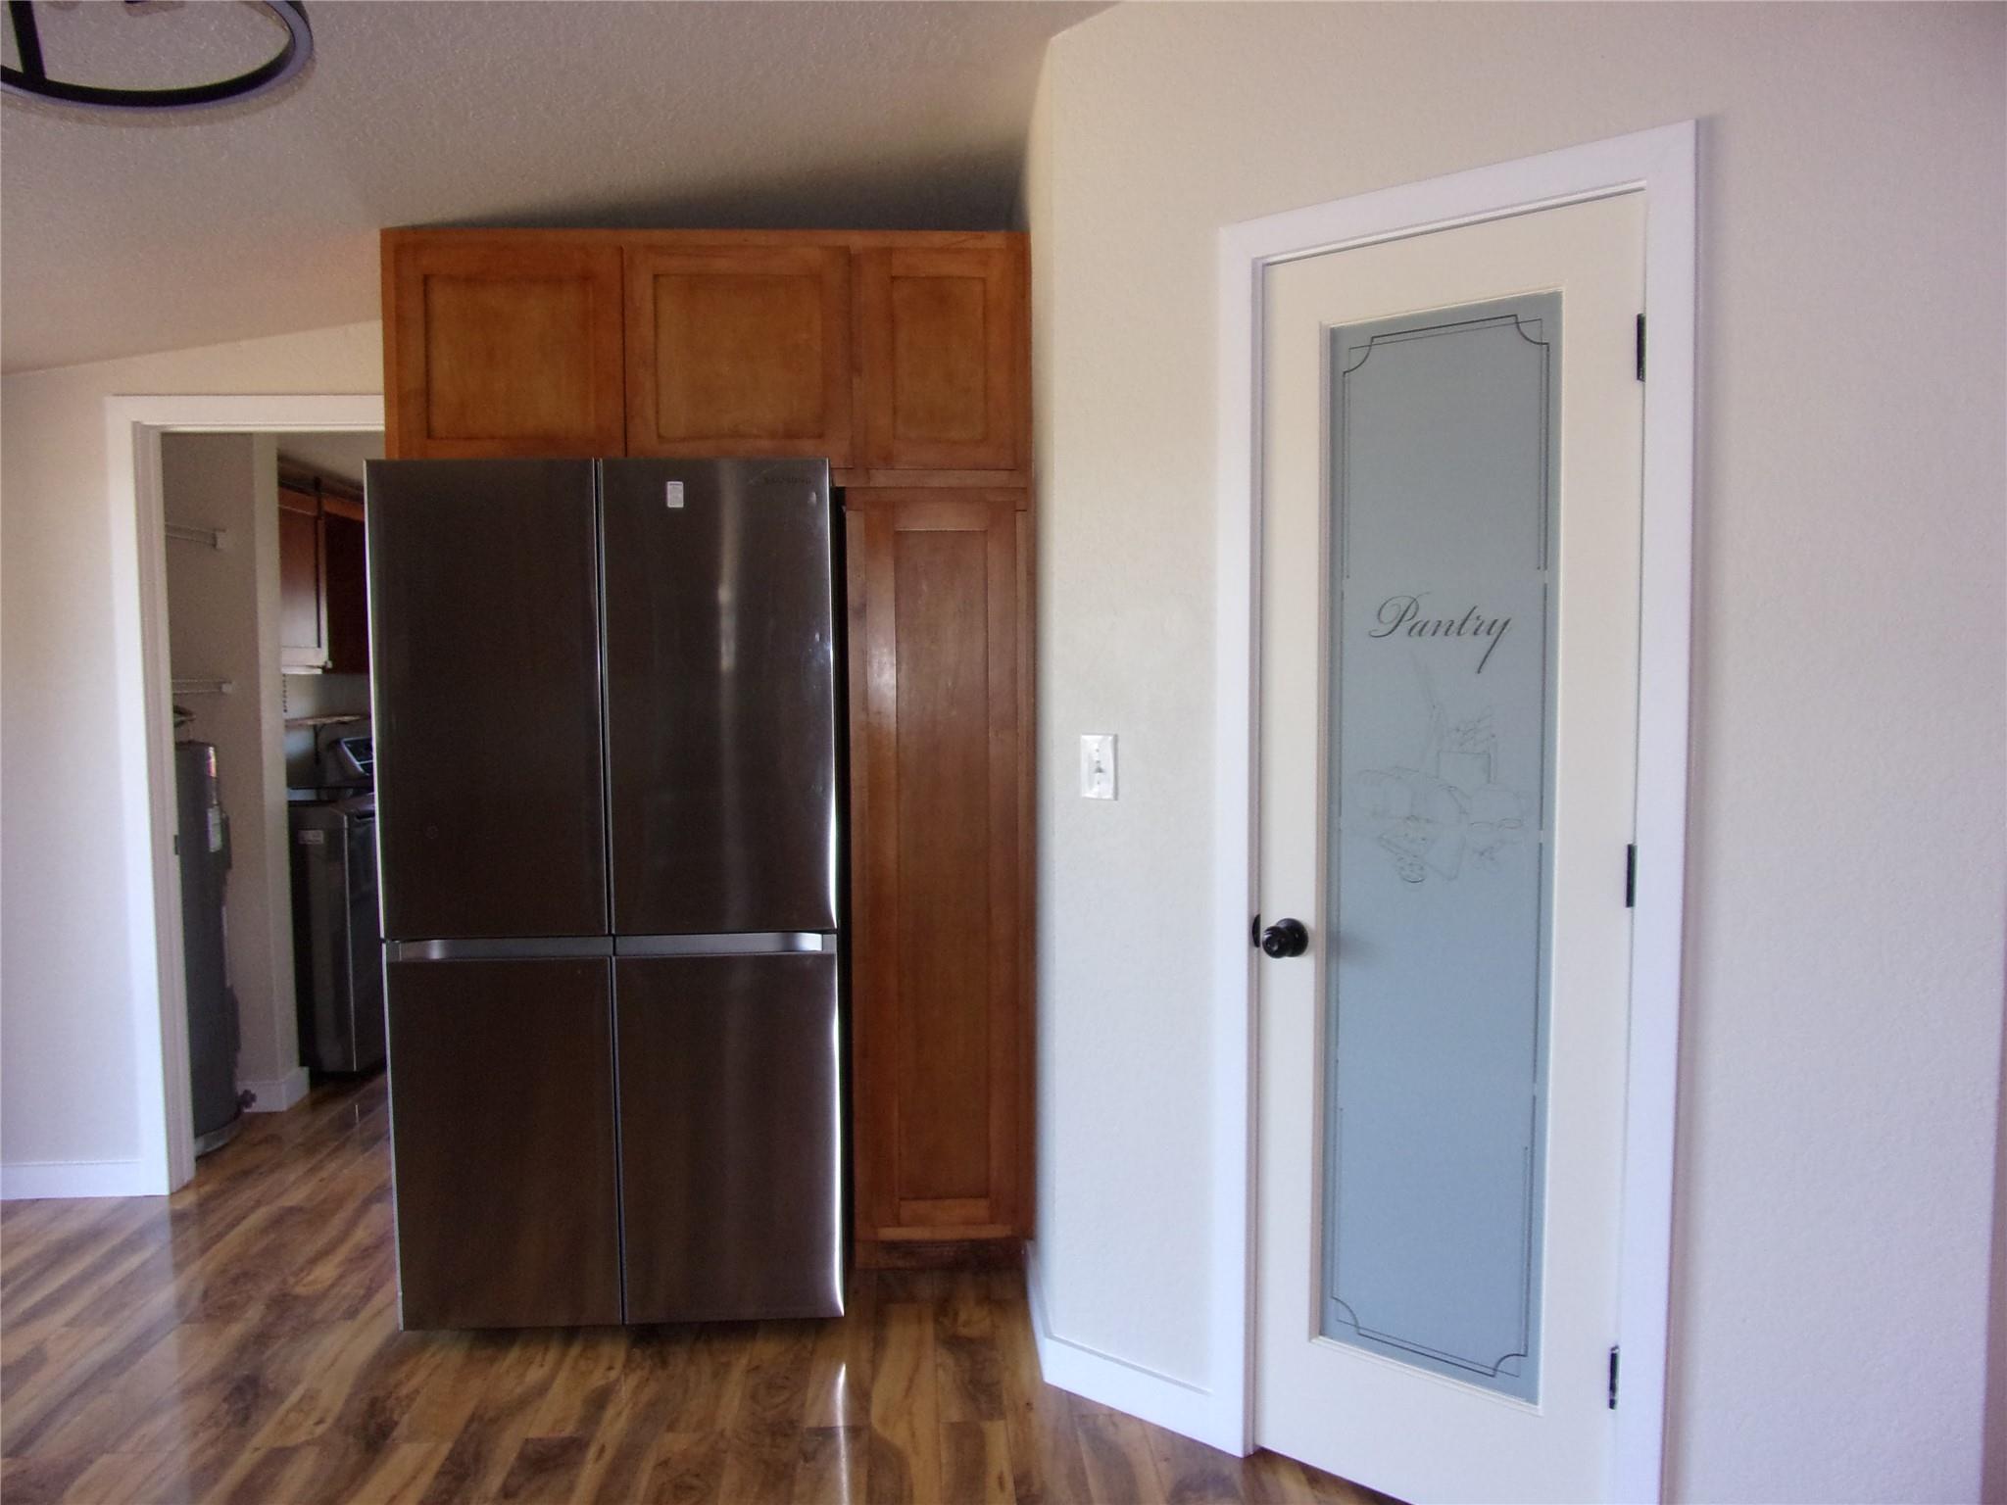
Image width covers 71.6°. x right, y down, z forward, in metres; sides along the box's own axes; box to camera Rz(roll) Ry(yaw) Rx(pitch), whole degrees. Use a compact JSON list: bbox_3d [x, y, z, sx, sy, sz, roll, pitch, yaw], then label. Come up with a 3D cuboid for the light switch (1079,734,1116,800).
[{"bbox_3d":[0.174,0.027,2.548,0.073,0.116,0.014,2,5,37],"label":"light switch"}]

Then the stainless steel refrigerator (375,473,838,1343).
[{"bbox_3d":[-0.801,0.290,3.209,0.904,1.794,0.800,-1,4,-2],"label":"stainless steel refrigerator"}]

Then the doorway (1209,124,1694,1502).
[{"bbox_3d":[0.689,0.185,2.221,0.733,2.111,0.115,2,5,37],"label":"doorway"}]

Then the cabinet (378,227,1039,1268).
[{"bbox_3d":[-0.628,0.024,3.323,1.370,2.308,0.610,-1,4,-2],"label":"cabinet"}]

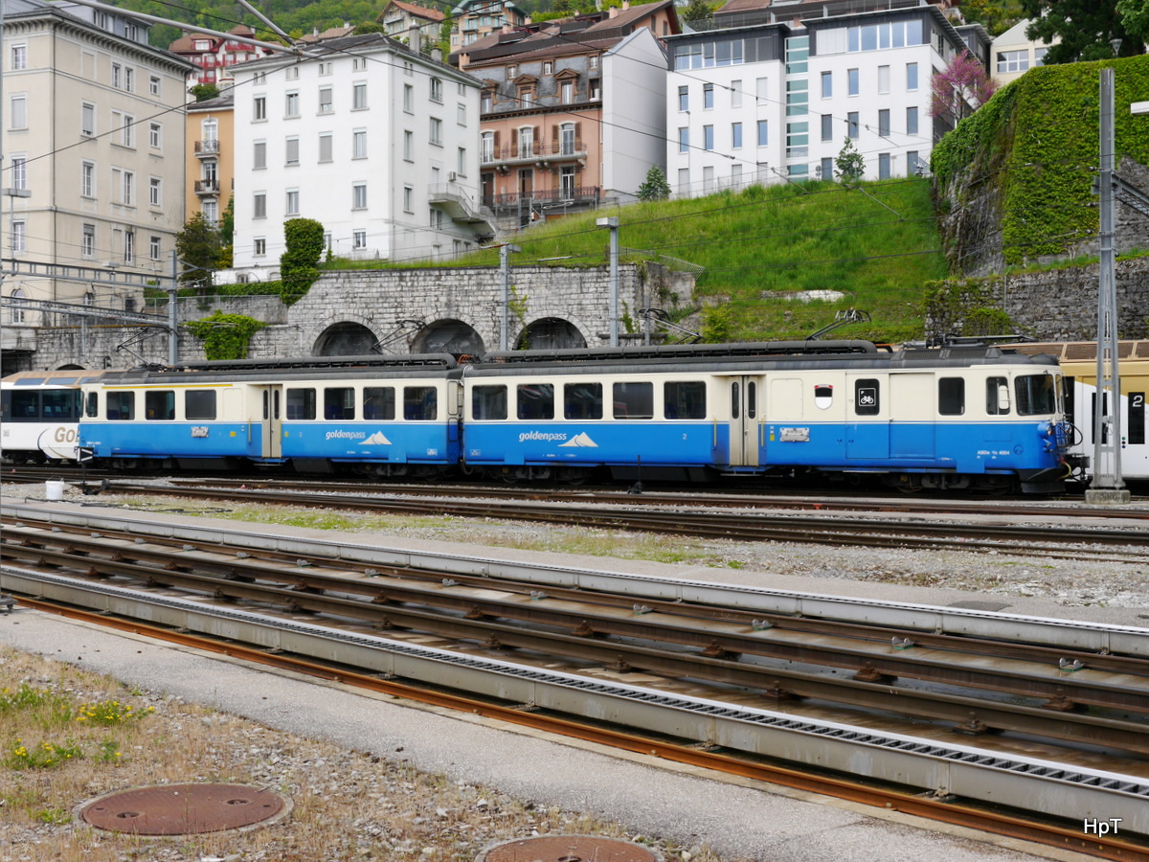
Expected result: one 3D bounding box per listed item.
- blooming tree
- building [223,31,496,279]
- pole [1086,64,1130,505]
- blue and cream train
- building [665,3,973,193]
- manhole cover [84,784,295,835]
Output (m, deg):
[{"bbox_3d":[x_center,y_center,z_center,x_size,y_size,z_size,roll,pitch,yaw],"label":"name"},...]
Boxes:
[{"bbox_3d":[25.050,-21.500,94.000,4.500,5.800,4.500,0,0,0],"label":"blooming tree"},{"bbox_3d":[-15.300,-19.800,105.000,13.800,17.000,12.400,0,0,28],"label":"building"},{"bbox_3d":[11.400,-3.110,31.200,0.820,9.300,0.800,0,0,31],"label":"pole"},{"bbox_3d":[-2.850,-0.400,42.600,34.000,3.750,2.700,0,0,31],"label":"blue and cream train"},{"bbox_3d":[20.100,-24.100,116.200,20.500,12.800,18.500,0,0,24],"label":"building"},{"bbox_3d":[-1.700,1.640,6.350,0.910,0.050,0.910,0,0,0],"label":"manhole cover"}]

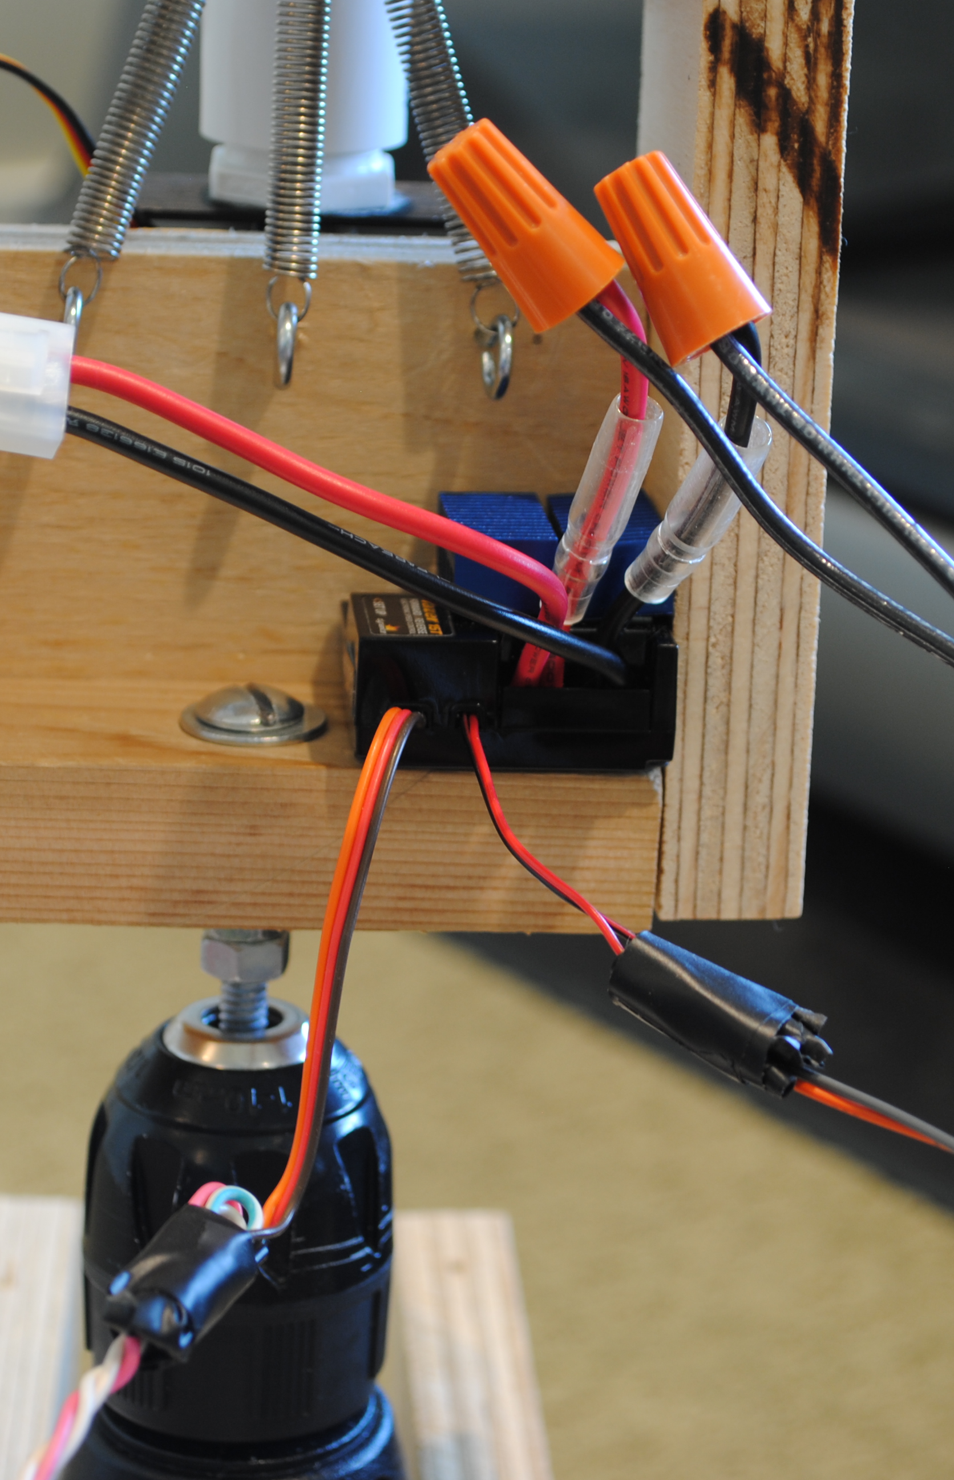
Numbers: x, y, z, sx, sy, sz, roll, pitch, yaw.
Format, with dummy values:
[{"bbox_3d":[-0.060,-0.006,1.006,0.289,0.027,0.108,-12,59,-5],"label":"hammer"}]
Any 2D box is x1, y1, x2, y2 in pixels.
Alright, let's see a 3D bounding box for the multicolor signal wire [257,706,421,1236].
[{"bbox_3d":[-0.017,0.028,0.444,0.018,0.062,0.014,0,15,-4],"label":"multicolor signal wire"}]

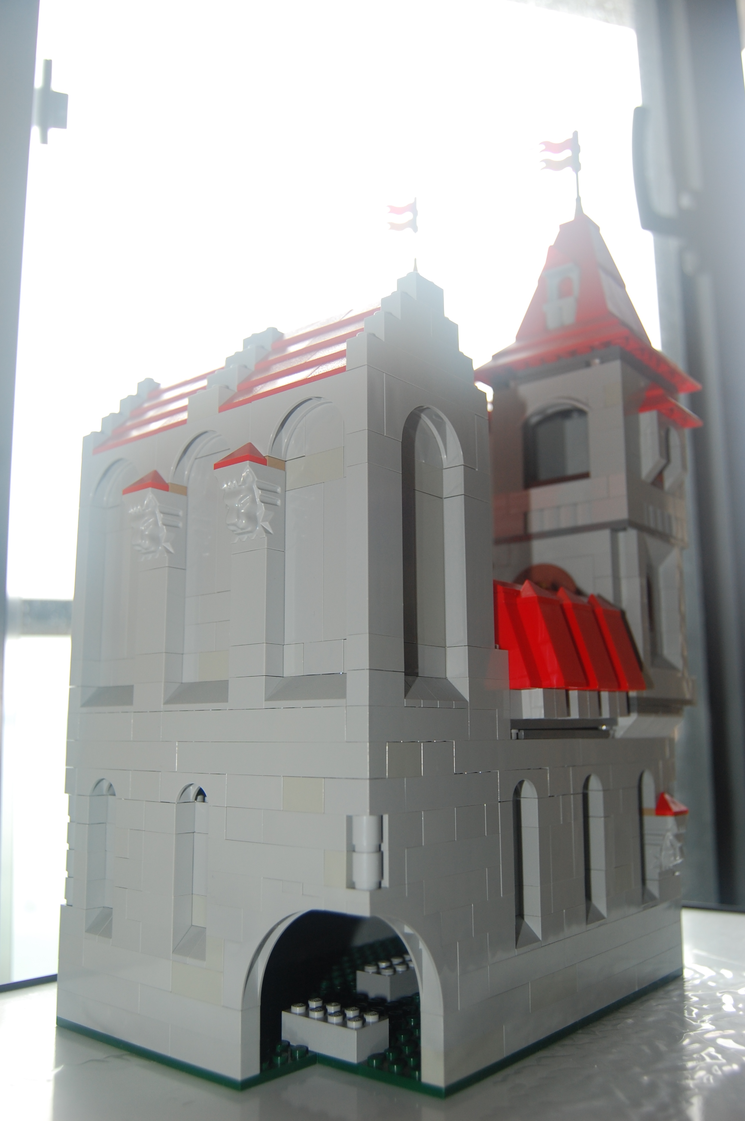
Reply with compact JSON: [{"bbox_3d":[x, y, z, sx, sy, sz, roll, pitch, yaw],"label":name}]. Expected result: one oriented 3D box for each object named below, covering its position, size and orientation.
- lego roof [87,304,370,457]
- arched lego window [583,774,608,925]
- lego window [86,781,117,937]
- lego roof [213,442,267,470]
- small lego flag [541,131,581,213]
[{"bbox_3d":[-0.036,-0.061,0.338,0.128,0.038,0.064,-9,-14,39],"label":"lego roof"},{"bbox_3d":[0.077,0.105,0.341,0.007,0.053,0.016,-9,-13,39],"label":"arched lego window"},{"bbox_3d":[-0.090,0.101,0.320,0.016,0.053,0.007,-9,-13,39],"label":"lego window"},{"bbox_3d":[-0.041,-0.033,0.291,0.016,0.010,0.008,-9,-13,39],"label":"lego roof"},{"bbox_3d":[0.091,-0.188,0.457,0.020,0.043,0.004,-3,-11,13],"label":"small lego flag"}]

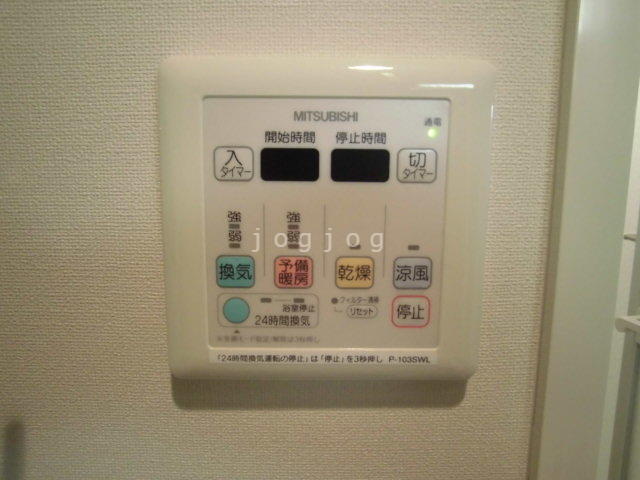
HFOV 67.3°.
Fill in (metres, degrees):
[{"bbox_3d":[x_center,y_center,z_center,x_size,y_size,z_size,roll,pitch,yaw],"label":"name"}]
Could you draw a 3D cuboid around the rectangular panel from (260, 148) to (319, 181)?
[{"bbox_3d":[-0.011,-0.027,0.174,0.021,0.012,0.003,1,9,0],"label":"rectangular panel"}]

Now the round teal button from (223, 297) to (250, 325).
[{"bbox_3d":[-0.032,0.027,0.182,0.010,0.010,0.003,1,9,0],"label":"round teal button"}]

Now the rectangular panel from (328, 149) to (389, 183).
[{"bbox_3d":[0.015,-0.027,0.174,0.021,0.012,0.003,1,9,0],"label":"rectangular panel"}]

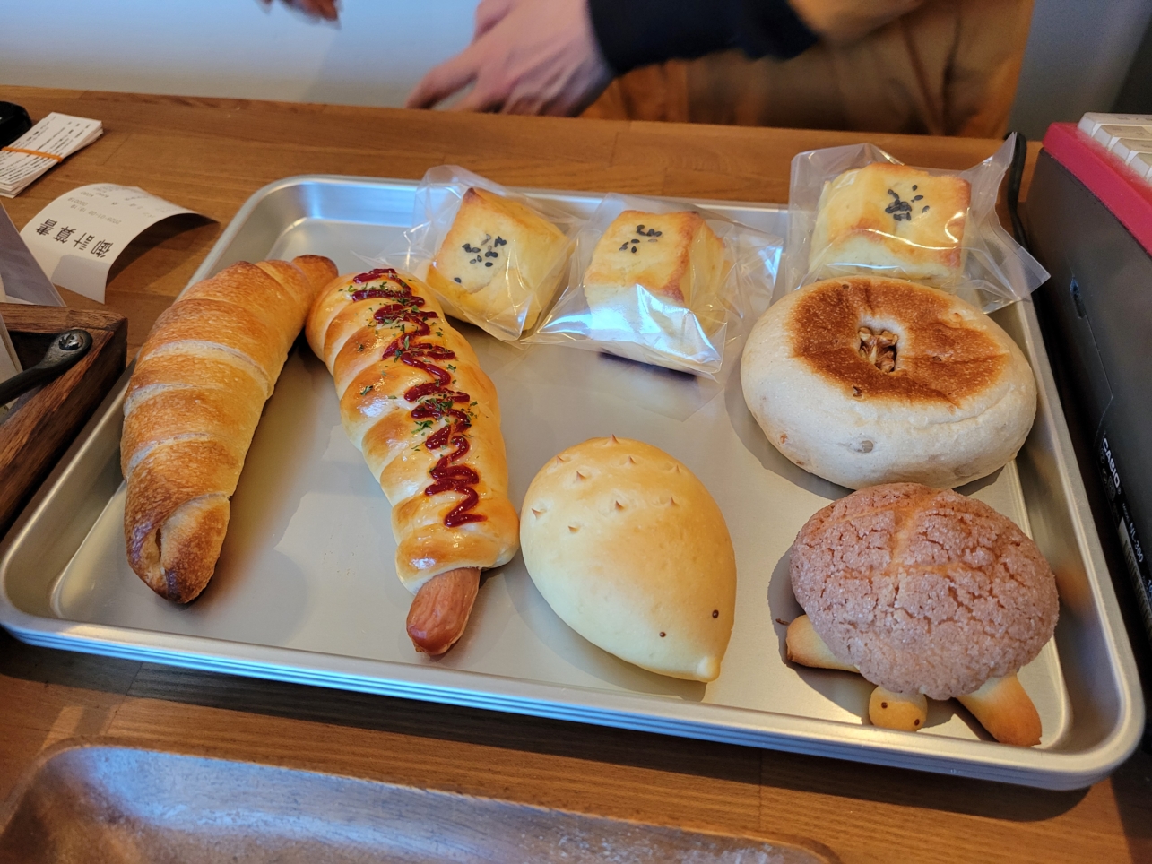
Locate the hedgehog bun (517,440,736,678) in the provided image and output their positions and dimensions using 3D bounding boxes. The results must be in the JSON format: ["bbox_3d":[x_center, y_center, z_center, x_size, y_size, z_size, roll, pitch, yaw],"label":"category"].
[{"bbox_3d":[0.014,0.030,0.242,0.051,0.037,0.082,-22,51,-15],"label":"hedgehog bun"}]

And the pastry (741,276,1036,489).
[{"bbox_3d":[0.101,-0.020,0.284,0.093,0.032,0.092,6,49,8],"label":"pastry"}]

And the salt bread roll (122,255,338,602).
[{"bbox_3d":[-0.115,-0.015,0.288,0.048,0.039,0.150,0,49,3],"label":"salt bread roll"}]

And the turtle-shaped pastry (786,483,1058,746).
[{"bbox_3d":[0.091,0.042,0.228,0.069,0.035,0.071,15,51,16],"label":"turtle-shaped pastry"}]

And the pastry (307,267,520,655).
[{"bbox_3d":[-0.055,-0.004,0.279,0.052,0.032,0.165,-16,50,-10],"label":"pastry"}]

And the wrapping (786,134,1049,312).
[{"bbox_3d":[0.125,-0.078,0.322,0.084,0.042,0.063,11,50,13],"label":"wrapping"}]

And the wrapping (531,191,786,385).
[{"bbox_3d":[0.030,-0.057,0.321,0.076,0.032,0.068,14,51,15],"label":"wrapping"}]

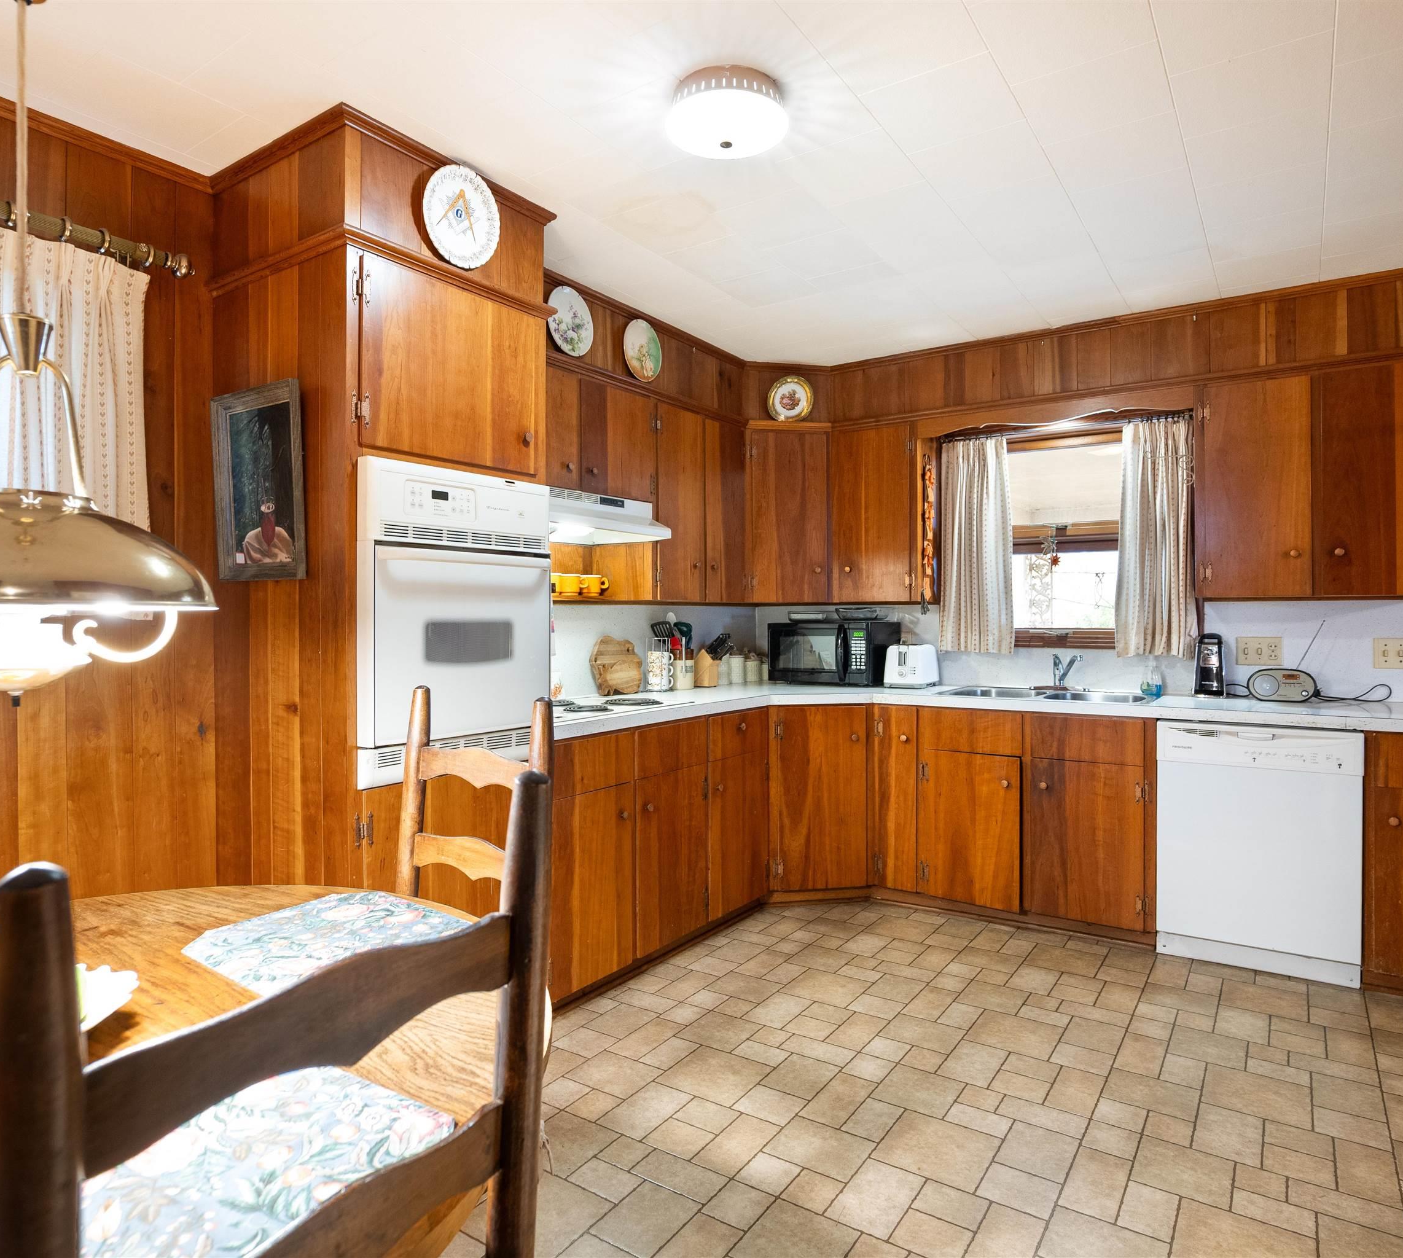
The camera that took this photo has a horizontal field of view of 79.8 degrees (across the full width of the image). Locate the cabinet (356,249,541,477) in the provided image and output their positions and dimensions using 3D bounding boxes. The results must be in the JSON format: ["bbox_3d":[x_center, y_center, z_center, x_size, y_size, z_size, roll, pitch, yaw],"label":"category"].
[{"bbox_3d":[-0.881,-0.678,2.415,0.580,0.470,0.615,0,0,34],"label":"cabinet"}]

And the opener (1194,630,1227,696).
[{"bbox_3d":[2.110,0.158,3.478,0.106,0.262,0.120,0,1,34],"label":"opener"}]

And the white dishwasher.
[{"bbox_3d":[2.118,0.774,3.201,0.604,0.856,0.600,0,1,34],"label":"white dishwasher"}]

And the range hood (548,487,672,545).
[{"bbox_3d":[-0.537,-0.442,3.207,0.425,0.165,0.870,0,1,34],"label":"range hood"}]

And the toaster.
[{"bbox_3d":[1.046,0.191,4.136,0.195,0.205,0.265,0,1,34],"label":"toaster"}]

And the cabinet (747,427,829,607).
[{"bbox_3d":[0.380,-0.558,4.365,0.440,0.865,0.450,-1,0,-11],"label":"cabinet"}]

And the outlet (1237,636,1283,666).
[{"bbox_3d":[2.301,0.094,3.456,0.160,0.116,0.012,0,1,34],"label":"outlet"}]

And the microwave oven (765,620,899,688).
[{"bbox_3d":[0.673,0.122,4.236,0.534,0.304,0.390,0,0,33],"label":"microwave oven"}]

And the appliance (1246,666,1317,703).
[{"bbox_3d":[2.296,0.223,3.315,0.228,0.137,0.120,0,1,34],"label":"appliance"}]

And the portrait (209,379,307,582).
[{"bbox_3d":[-1.137,-0.366,2.147,0.410,0.485,0.035,0,2,34],"label":"portrait"}]

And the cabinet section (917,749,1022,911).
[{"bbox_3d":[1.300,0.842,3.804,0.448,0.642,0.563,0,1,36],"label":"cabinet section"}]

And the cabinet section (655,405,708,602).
[{"bbox_3d":[-0.211,-0.544,3.816,0.310,0.848,0.368,0,1,36],"label":"cabinet section"}]

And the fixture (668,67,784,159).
[{"bbox_3d":[0.059,-1.158,1.925,0.285,0.100,0.285,0,0,0],"label":"fixture"}]

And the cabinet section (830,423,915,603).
[{"bbox_3d":[0.922,-0.561,4.236,0.425,0.862,0.310,0,1,36],"label":"cabinet section"}]

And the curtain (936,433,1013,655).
[{"bbox_3d":[1.317,-0.403,4.033,0.360,1.045,0.090,0,1,34],"label":"curtain"}]

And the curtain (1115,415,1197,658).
[{"bbox_3d":[1.950,-0.392,3.609,0.305,1.032,0.070,0,0,33],"label":"curtain"}]

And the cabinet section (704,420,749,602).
[{"bbox_3d":[-0.005,-0.551,4.101,0.310,0.848,0.335,0,1,36],"label":"cabinet section"}]

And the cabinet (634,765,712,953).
[{"bbox_3d":[-0.329,0.856,3.311,0.570,0.625,0.460,0,1,34],"label":"cabinet"}]

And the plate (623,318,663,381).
[{"bbox_3d":[-0.226,-1.101,3.311,0.030,0.242,0.242,-7,-4,34],"label":"plate"}]

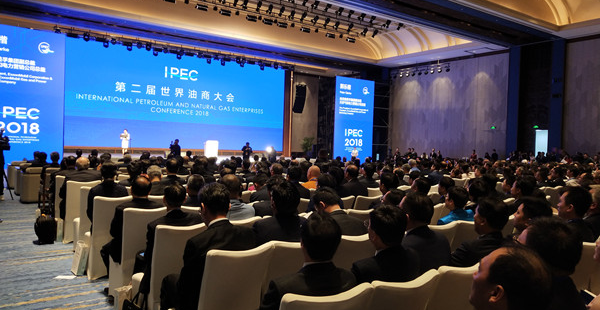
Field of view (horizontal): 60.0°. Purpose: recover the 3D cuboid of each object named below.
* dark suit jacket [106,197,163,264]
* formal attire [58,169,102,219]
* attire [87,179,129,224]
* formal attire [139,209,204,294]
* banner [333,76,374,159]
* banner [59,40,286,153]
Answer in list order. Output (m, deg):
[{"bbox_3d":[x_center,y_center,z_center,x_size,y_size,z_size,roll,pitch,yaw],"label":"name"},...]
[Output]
[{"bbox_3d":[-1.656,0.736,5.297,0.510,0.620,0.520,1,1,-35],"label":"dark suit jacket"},{"bbox_3d":[-3.429,0.579,8.183,0.520,0.640,0.410,1,1,-35],"label":"formal attire"},{"bbox_3d":[-2.259,0.627,6.117,0.500,0.610,0.400,1,1,-35],"label":"attire"},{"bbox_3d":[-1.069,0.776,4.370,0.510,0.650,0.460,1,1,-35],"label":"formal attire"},{"bbox_3d":[4.068,-2.393,39.550,4.160,6.750,0.250,1,1,-38],"label":"banner"},{"bbox_3d":[-8.238,-3.741,36.921,17.700,6.670,0.250,1,1,-39],"label":"banner"}]

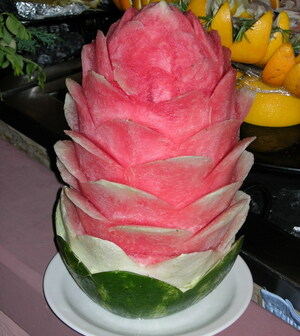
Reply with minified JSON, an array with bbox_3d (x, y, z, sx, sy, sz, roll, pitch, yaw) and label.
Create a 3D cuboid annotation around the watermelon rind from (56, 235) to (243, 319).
[{"bbox_3d":[-0.007,0.119,1.193,0.234,0.100,0.234,1,29,0],"label":"watermelon rind"}]

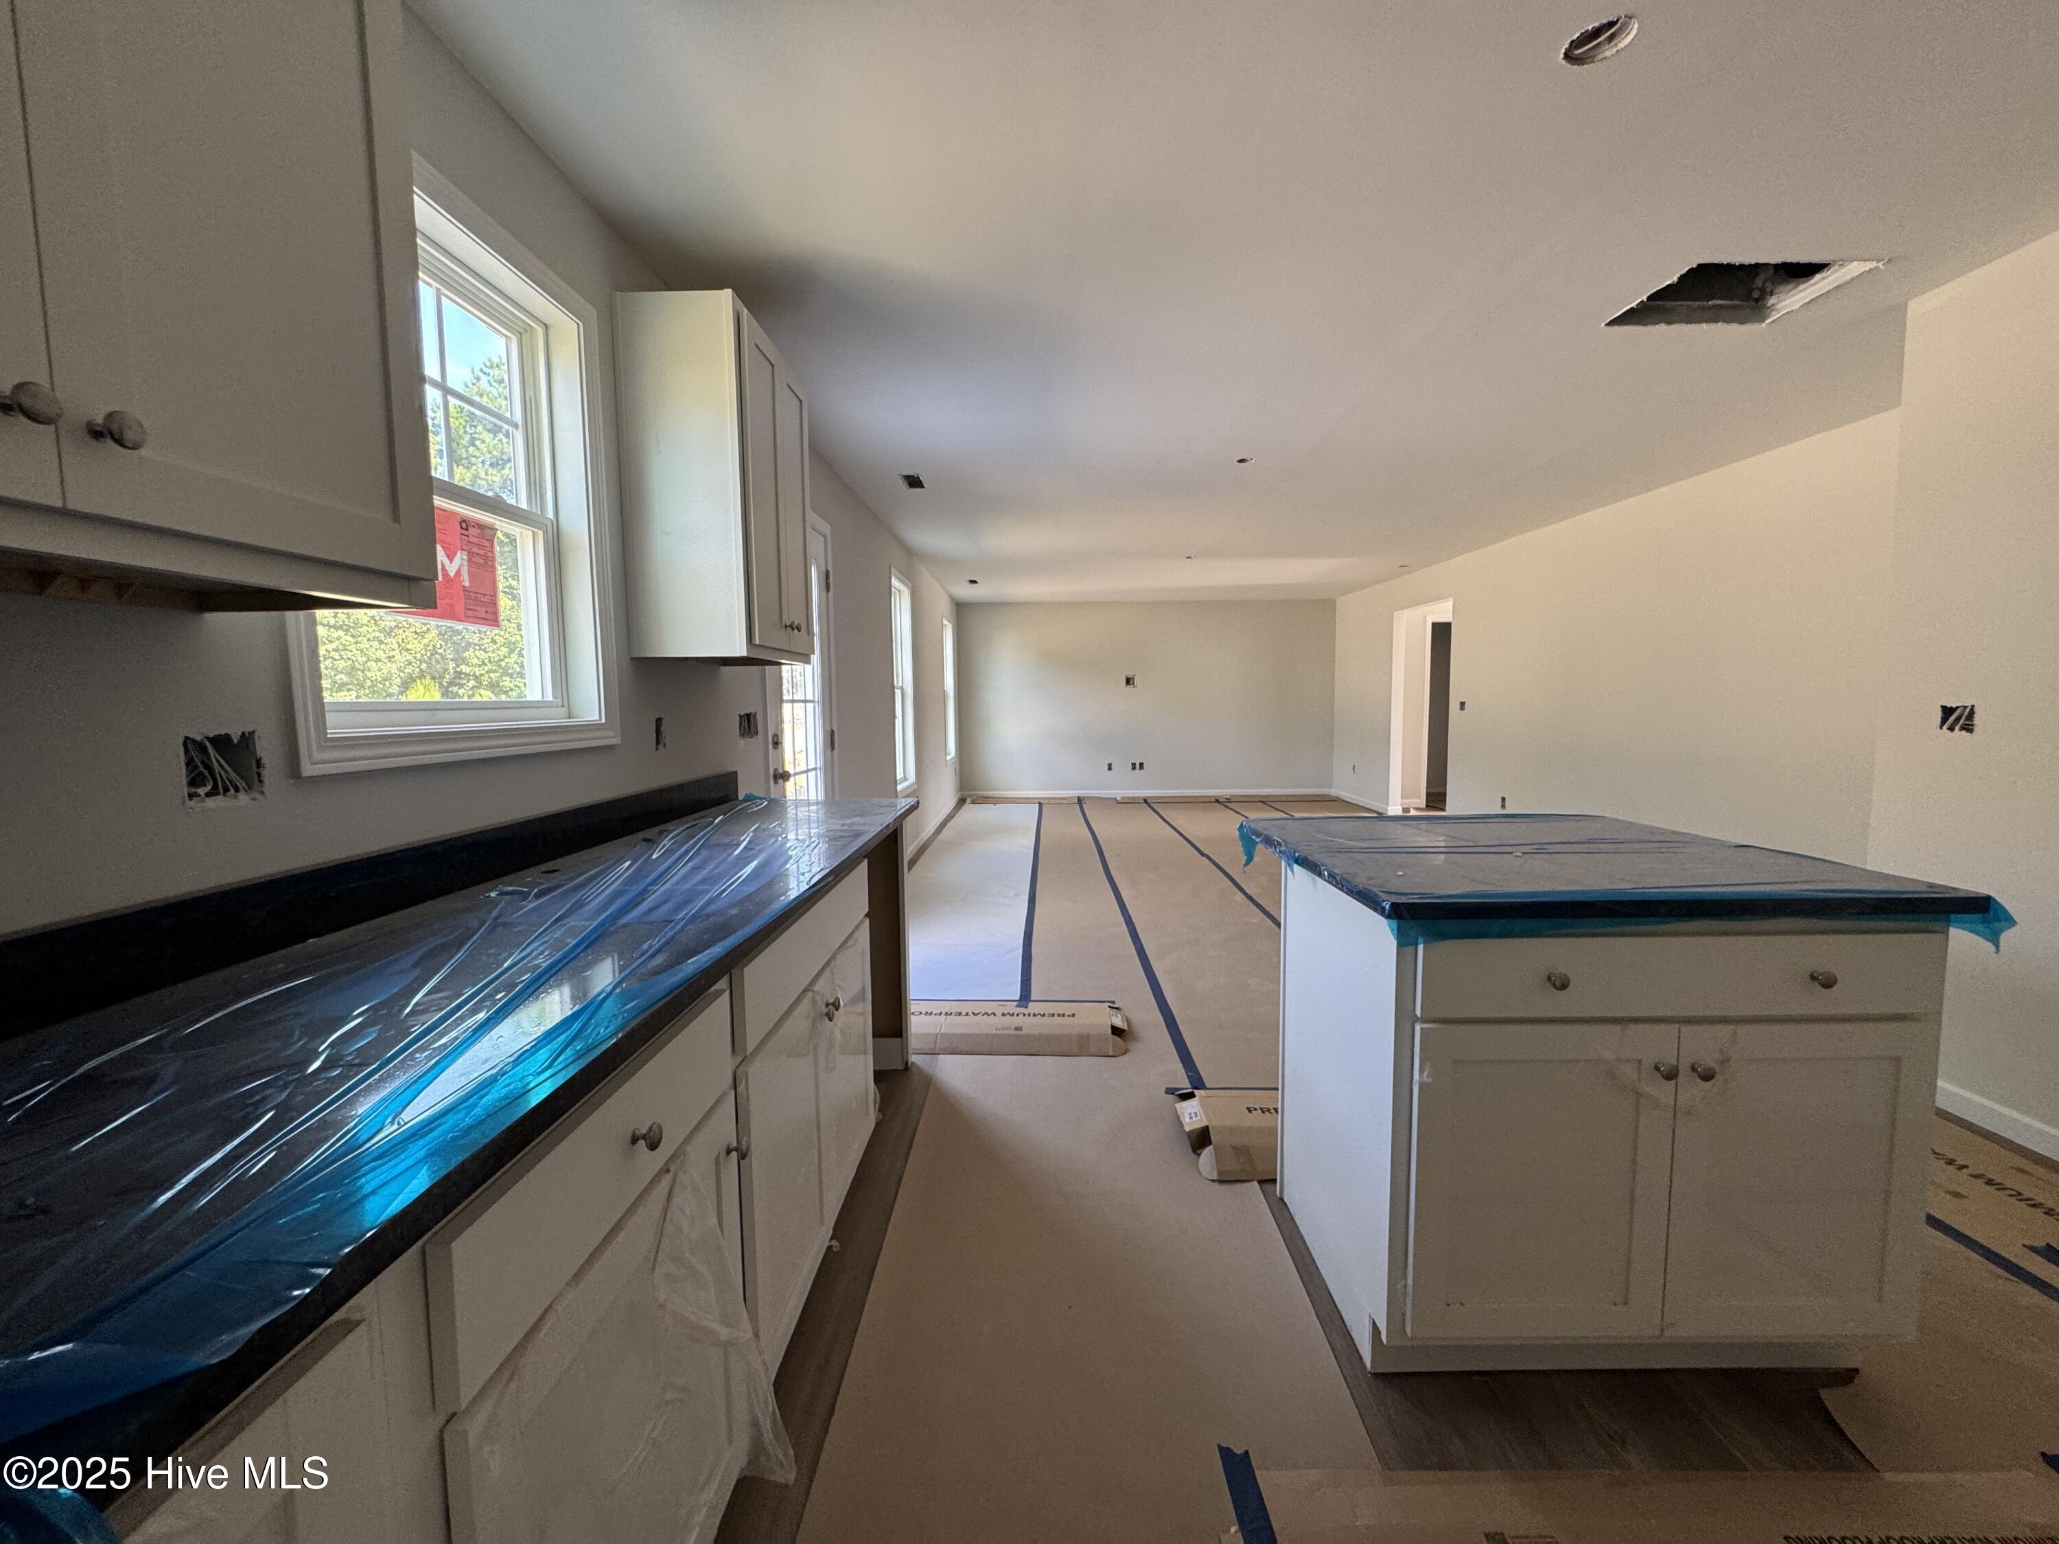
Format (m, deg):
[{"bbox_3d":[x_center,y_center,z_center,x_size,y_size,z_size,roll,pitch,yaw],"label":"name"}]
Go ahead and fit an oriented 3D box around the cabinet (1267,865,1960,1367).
[{"bbox_3d":[1.084,0.645,1.721,0.923,0.877,0.635,-1,5,0],"label":"cabinet"}]

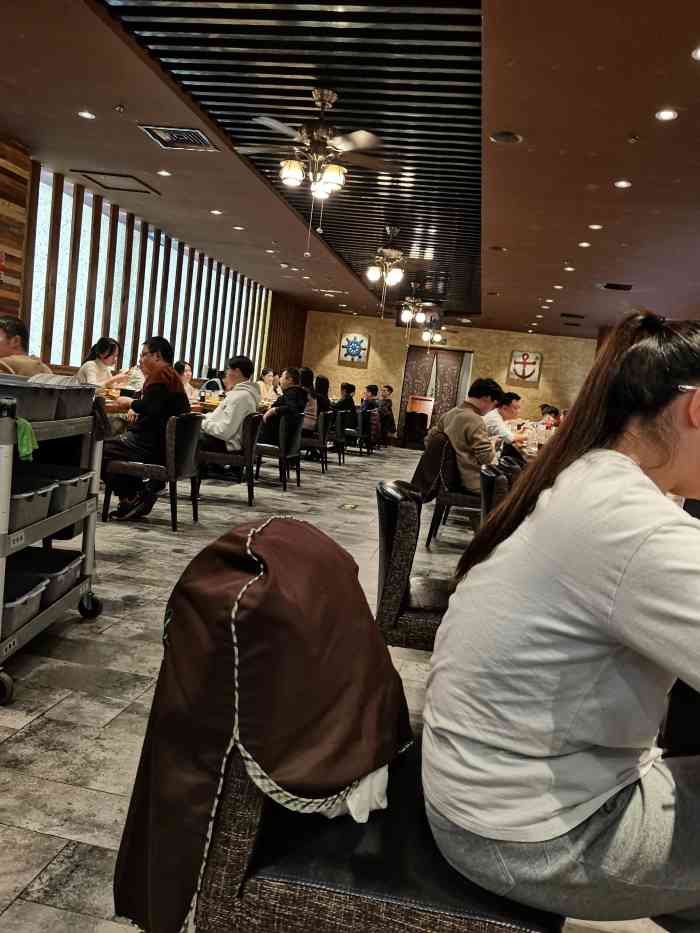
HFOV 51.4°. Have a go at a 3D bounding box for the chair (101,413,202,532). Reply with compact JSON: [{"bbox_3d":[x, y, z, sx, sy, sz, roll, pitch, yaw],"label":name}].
[{"bbox_3d":[-1.451,-0.002,5.517,0.580,0.855,0.490,7,6,7],"label":"chair"}]

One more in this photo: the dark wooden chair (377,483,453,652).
[{"bbox_3d":[0.349,0.505,2.561,0.580,0.855,0.490,7,6,8],"label":"dark wooden chair"}]

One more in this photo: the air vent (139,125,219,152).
[{"bbox_3d":[-1.088,-2.107,4.679,0.400,0.040,0.410,7,6,10],"label":"air vent"}]

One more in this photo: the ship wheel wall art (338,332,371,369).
[{"bbox_3d":[0.083,-2.388,15.037,0.609,0.673,0.050,7,6,10],"label":"ship wheel wall art"}]

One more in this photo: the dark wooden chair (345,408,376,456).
[{"bbox_3d":[0.164,-0.714,14.506,0.580,0.855,0.490,9,6,18],"label":"dark wooden chair"}]

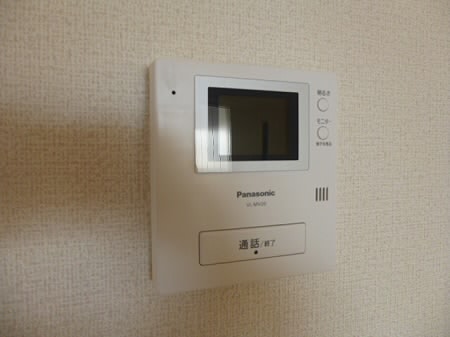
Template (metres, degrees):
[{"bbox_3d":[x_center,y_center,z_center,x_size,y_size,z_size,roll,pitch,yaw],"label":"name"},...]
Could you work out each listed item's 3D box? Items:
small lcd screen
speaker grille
[{"bbox_3d":[0.023,-0.034,0.255,0.076,0.055,0.005,-1,3,-18],"label":"small lcd screen"},{"bbox_3d":[0.081,0.022,0.275,0.013,0.011,0.003,-1,3,-18],"label":"speaker grille"}]

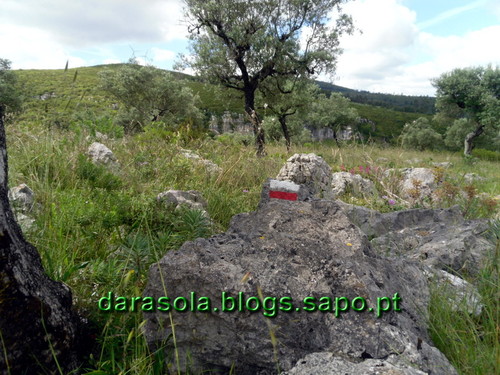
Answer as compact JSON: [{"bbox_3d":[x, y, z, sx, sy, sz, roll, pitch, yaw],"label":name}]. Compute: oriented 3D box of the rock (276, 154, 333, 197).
[{"bbox_3d":[0.606,-0.122,4.500,0.610,0.520,0.520,0,8,0],"label":"rock"}]

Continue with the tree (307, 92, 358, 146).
[{"bbox_3d":[4.488,-3.645,22.000,2.800,3.000,2.700,0,8,0],"label":"tree"}]

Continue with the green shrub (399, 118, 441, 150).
[{"bbox_3d":[8.906,-2.804,21.000,2.150,1.750,2.000,0,8,0],"label":"green shrub"}]

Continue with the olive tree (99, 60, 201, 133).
[{"bbox_3d":[-4.349,-3.895,17.500,4.300,3.200,4.000,0,8,0],"label":"olive tree"}]

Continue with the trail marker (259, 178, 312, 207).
[{"bbox_3d":[0.202,0.028,2.300,0.280,0.150,0.120,1,8,5],"label":"trail marker"}]

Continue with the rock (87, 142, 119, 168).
[{"bbox_3d":[-3.283,-0.701,9.000,0.700,0.570,0.600,0,8,0],"label":"rock"}]

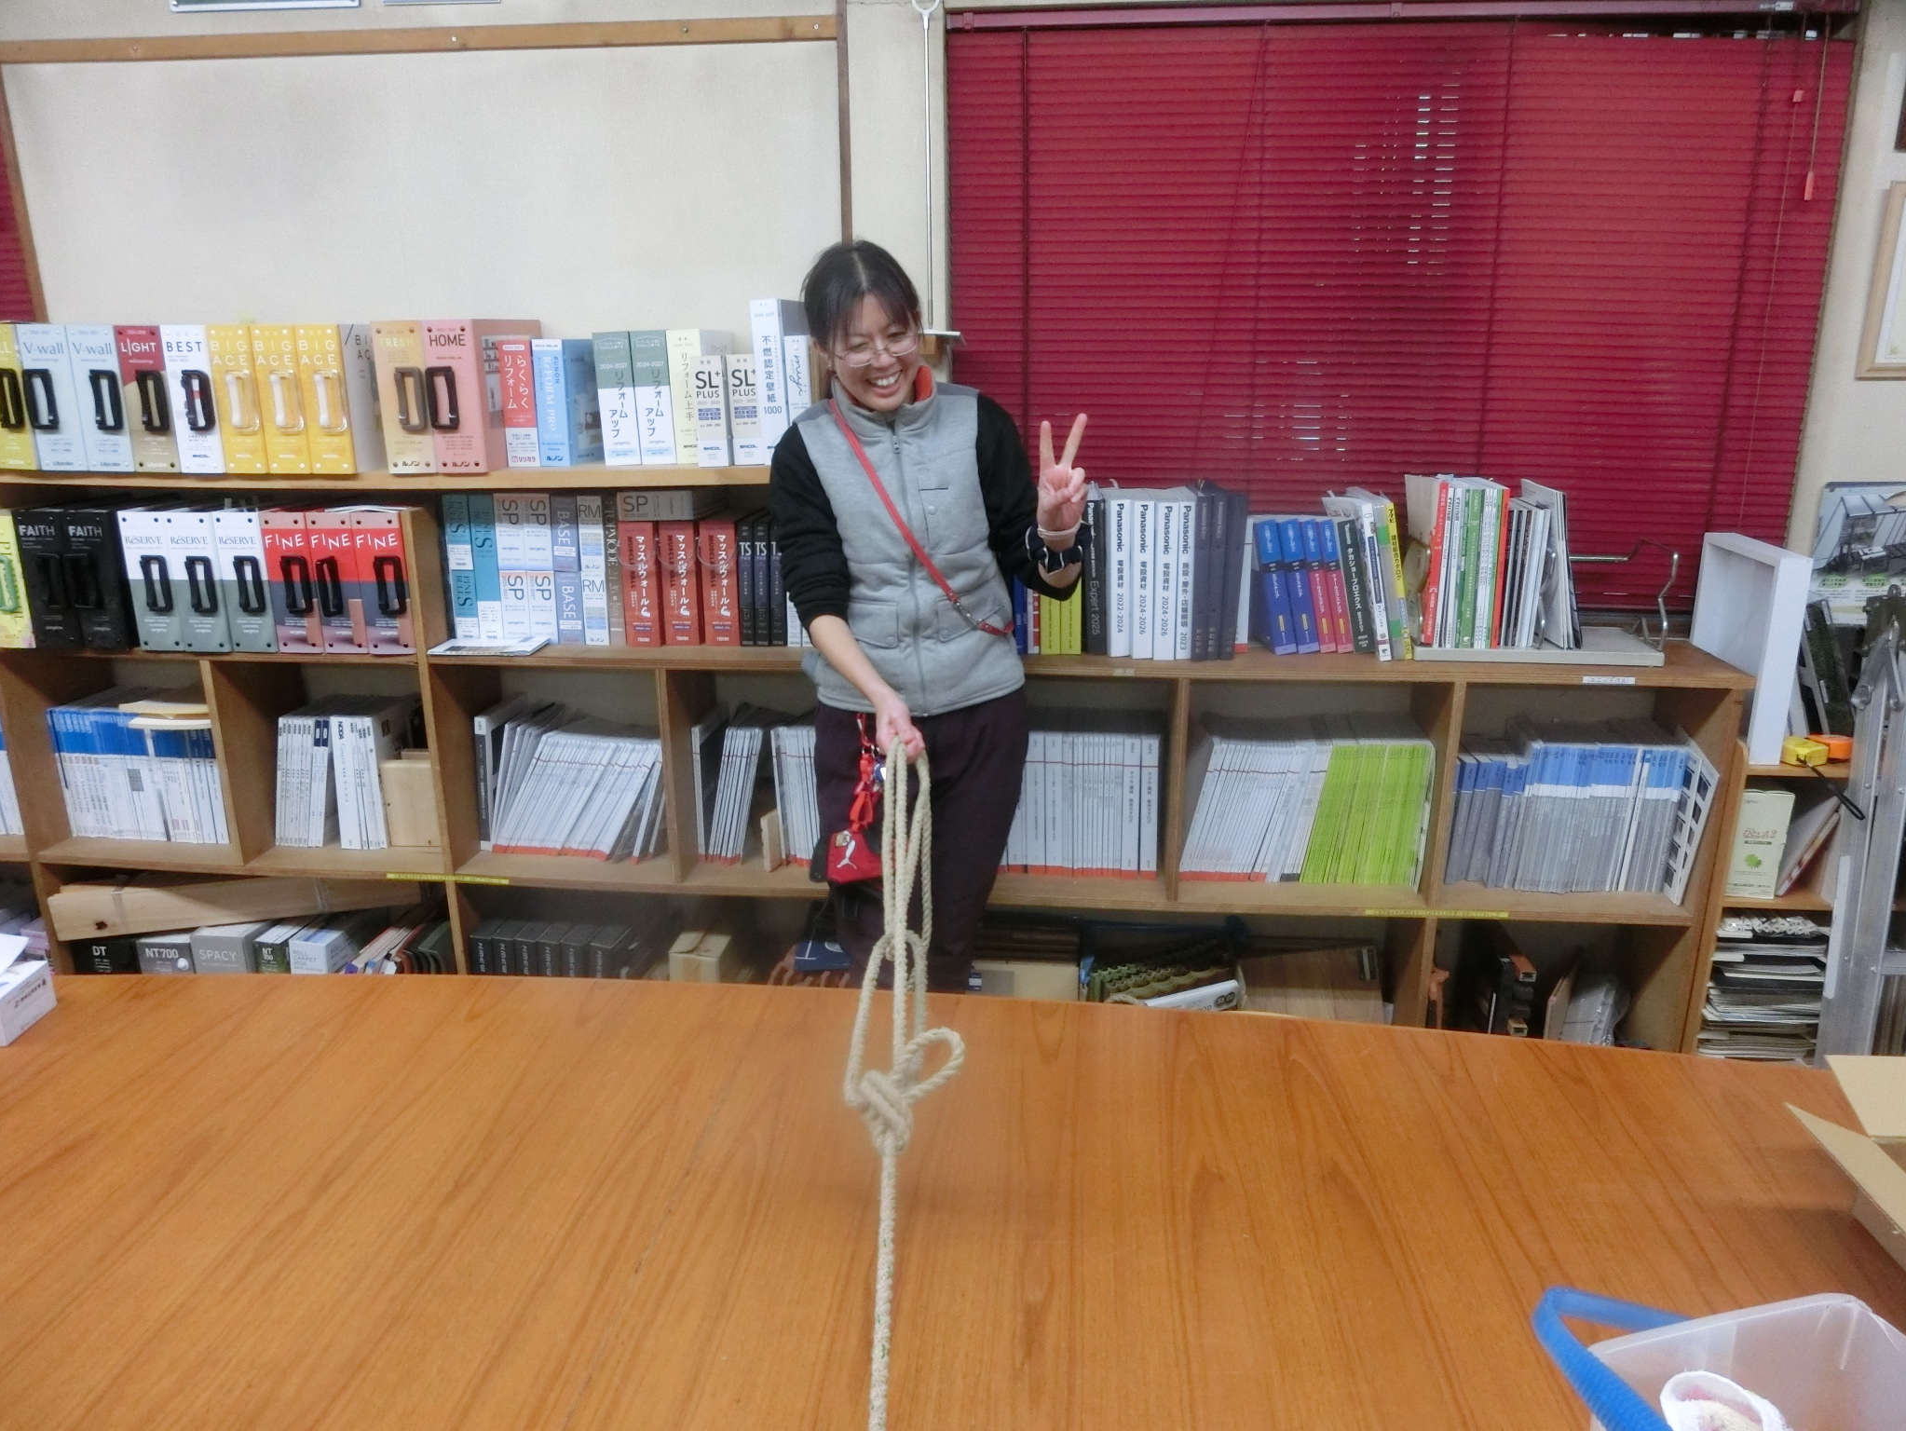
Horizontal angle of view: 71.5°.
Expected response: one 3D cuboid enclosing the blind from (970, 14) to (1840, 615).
[{"bbox_3d":[0.812,-0.765,2.575,1.645,1.088,0.040,2,16,6],"label":"blind"}]

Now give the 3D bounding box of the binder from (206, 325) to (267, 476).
[{"bbox_3d":[-1.351,-0.636,2.651,0.086,0.275,0.305,2,16,6],"label":"binder"}]

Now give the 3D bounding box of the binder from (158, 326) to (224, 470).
[{"bbox_3d":[-1.407,-0.631,2.618,0.087,0.270,0.322,1,16,5],"label":"binder"}]

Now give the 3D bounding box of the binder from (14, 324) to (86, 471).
[{"bbox_3d":[-1.689,-0.639,2.648,0.096,0.267,0.322,1,16,5],"label":"binder"}]

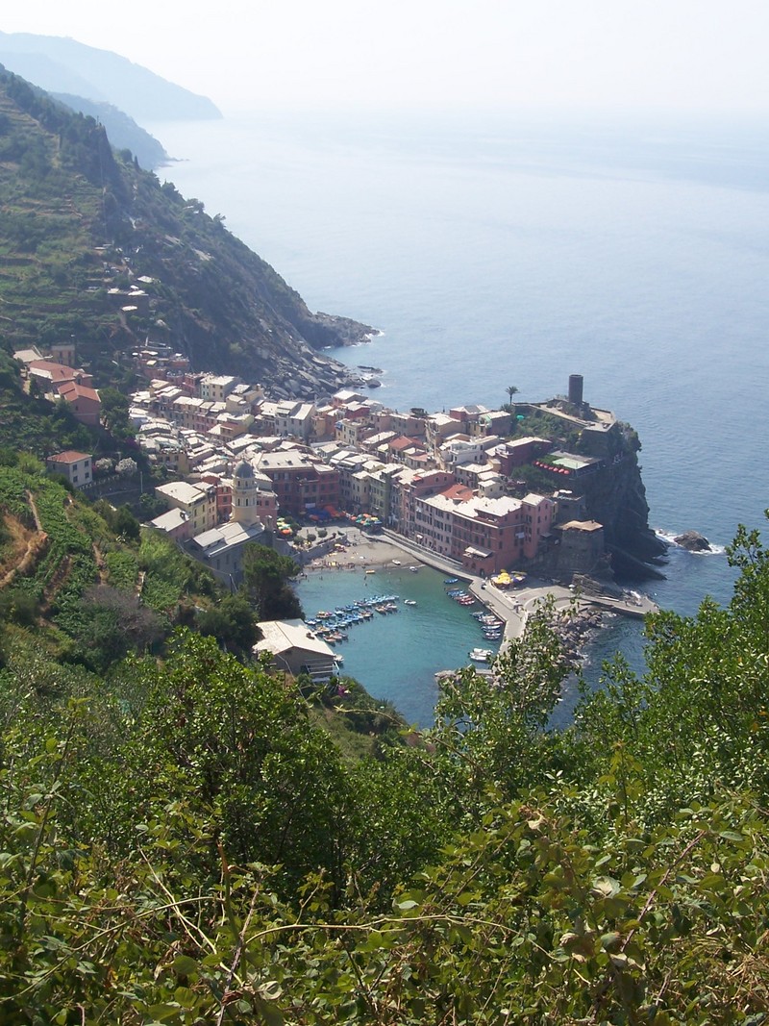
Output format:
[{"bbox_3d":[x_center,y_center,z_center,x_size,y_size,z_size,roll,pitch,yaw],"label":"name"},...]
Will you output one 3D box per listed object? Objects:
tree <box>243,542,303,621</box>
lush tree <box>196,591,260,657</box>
[{"bbox_3d":[-28.030,17.440,393.000,14.500,18.000,13.500,0,15,0],"label":"tree"},{"bbox_3d":[-37.010,26.420,372.000,14.500,14.000,13.500,0,15,0],"label":"lush tree"}]

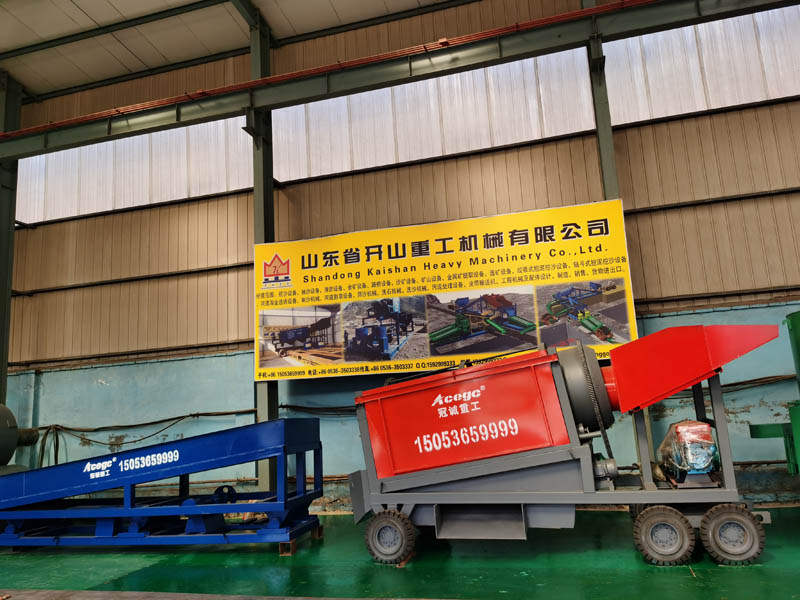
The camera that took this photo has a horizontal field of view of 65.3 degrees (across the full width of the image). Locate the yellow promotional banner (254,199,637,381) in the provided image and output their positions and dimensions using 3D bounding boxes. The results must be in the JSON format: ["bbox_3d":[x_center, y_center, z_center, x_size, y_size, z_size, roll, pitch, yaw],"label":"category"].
[{"bbox_3d":[0.453,-0.073,10.200,6.268,2.432,0.050,-5,-10,15],"label":"yellow promotional banner"}]

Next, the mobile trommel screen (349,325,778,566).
[{"bbox_3d":[1.822,1.665,7.284,4.800,2.337,1.633,-6,-10,18],"label":"mobile trommel screen"}]

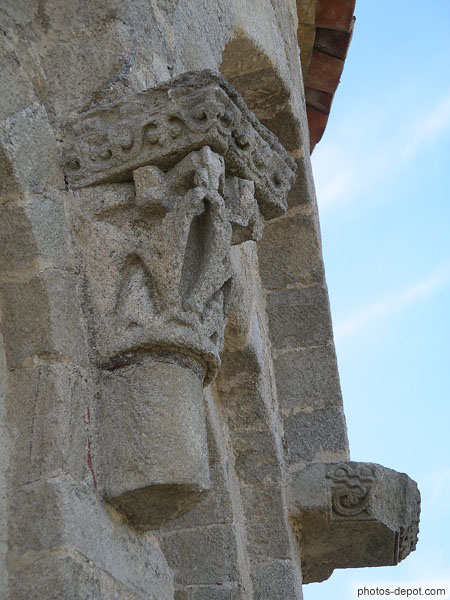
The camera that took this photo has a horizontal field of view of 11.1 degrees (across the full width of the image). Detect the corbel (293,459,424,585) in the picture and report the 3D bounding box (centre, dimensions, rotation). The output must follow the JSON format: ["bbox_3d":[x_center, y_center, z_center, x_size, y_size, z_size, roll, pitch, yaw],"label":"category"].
[{"bbox_3d":[0.352,0.594,6.169,0.324,0.226,0.226,-3,-29,-2],"label":"corbel"}]

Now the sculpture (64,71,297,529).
[{"bbox_3d":[-0.081,0.042,5.983,0.429,1.035,0.442,-17,-31,21],"label":"sculpture"}]

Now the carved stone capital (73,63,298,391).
[{"bbox_3d":[-0.092,-0.106,6.064,0.429,0.697,0.442,-17,-31,21],"label":"carved stone capital"}]

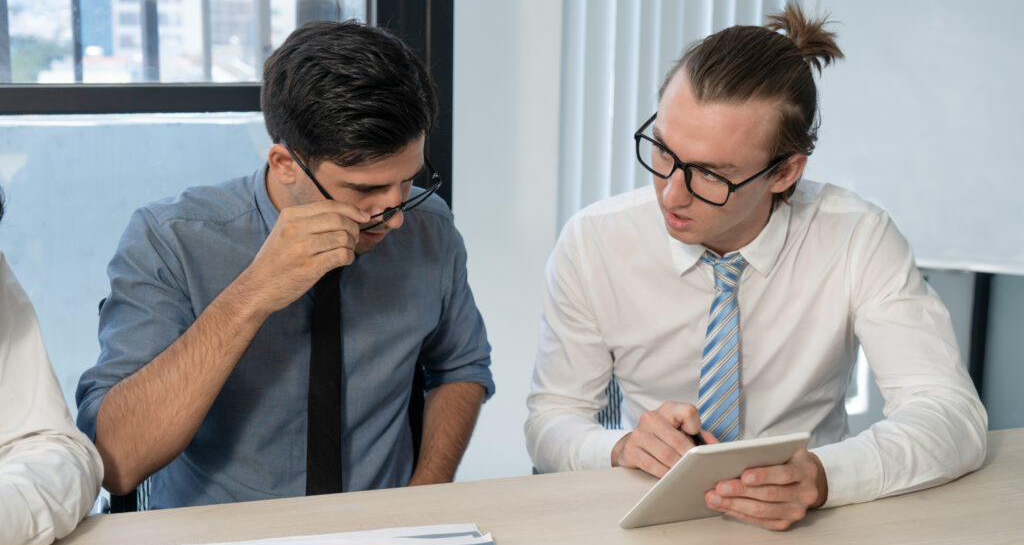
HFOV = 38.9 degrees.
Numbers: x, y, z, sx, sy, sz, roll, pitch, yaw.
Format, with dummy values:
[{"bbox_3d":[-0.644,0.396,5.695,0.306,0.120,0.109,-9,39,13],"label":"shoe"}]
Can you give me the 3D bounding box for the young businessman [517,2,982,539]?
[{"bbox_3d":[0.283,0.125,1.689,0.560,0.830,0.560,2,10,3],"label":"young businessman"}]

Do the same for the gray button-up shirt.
[{"bbox_3d":[-0.270,0.098,1.699,0.470,0.450,0.310,-3,11,-20],"label":"gray button-up shirt"}]

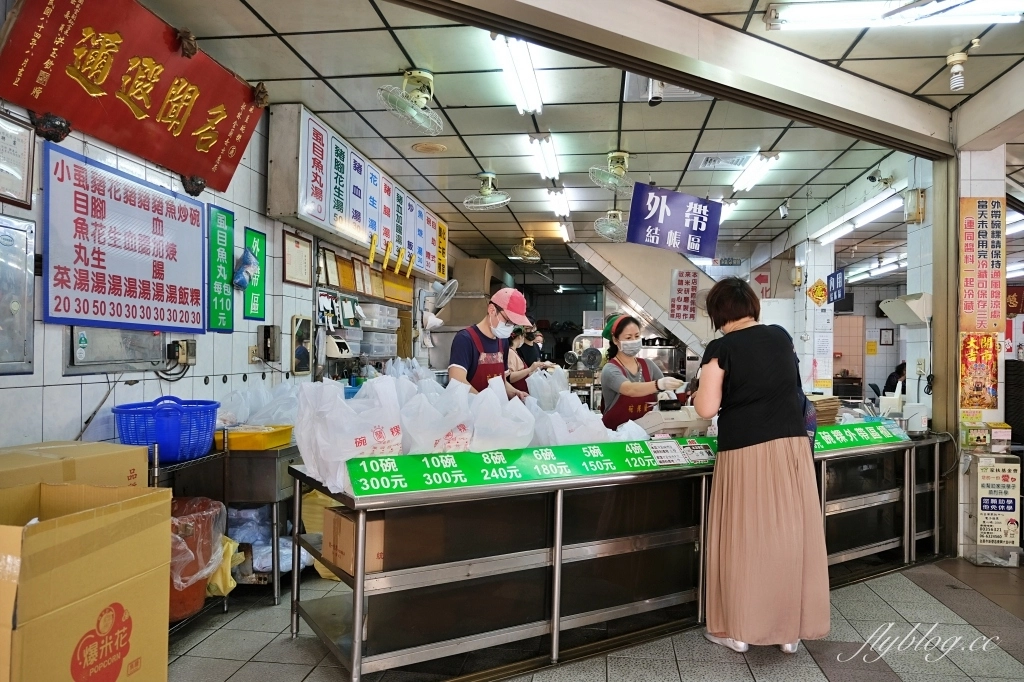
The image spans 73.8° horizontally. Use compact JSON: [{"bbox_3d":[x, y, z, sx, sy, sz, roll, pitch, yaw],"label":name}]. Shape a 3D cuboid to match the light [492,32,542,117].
[{"bbox_3d":[0.048,-1.617,4.155,0.178,0.075,1.200,1,-1,8],"label":"light"}]

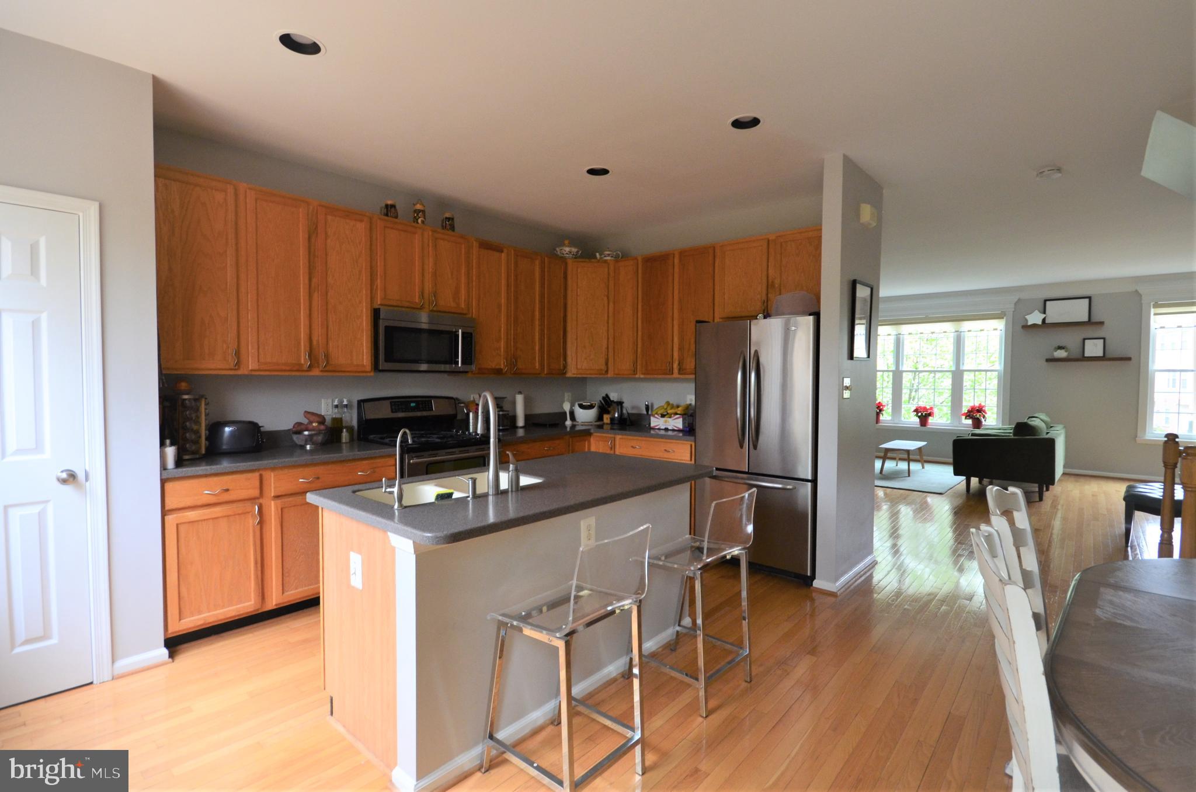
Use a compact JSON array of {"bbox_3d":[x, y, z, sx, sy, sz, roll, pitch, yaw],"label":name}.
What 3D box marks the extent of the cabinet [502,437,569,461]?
[{"bbox_3d":[-0.701,0.774,4.174,0.620,0.885,0.695,2,3,45],"label":"cabinet"}]

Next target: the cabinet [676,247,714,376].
[{"bbox_3d":[0.892,-0.691,4.211,0.360,1.069,0.345,2,2,35],"label":"cabinet"}]

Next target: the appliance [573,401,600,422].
[{"bbox_3d":[-0.111,0.156,4.906,0.250,0.210,0.300,0,2,-5],"label":"appliance"}]

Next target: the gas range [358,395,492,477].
[{"bbox_3d":[-1.215,0.634,3.629,0.760,1.200,0.700,-1,2,-45],"label":"gas range"}]

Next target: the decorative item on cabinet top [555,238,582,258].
[{"bbox_3d":[-0.275,-1.394,4.692,0.250,0.200,0.210,0,2,0],"label":"decorative item on cabinet top"}]

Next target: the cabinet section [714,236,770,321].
[{"bbox_3d":[1.208,-0.901,3.965,0.460,0.610,0.330,2,3,42],"label":"cabinet section"}]

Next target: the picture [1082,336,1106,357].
[{"bbox_3d":[6.743,-0.654,6.756,0.220,0.270,0.020,2,2,43],"label":"picture"}]

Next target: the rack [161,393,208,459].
[{"bbox_3d":[-2.262,0.168,2.766,0.180,0.345,0.180,-1,2,-45],"label":"rack"}]

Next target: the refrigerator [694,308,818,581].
[{"bbox_3d":[1.248,0.353,3.696,0.830,1.770,0.770,2,2,35],"label":"refrigerator"}]

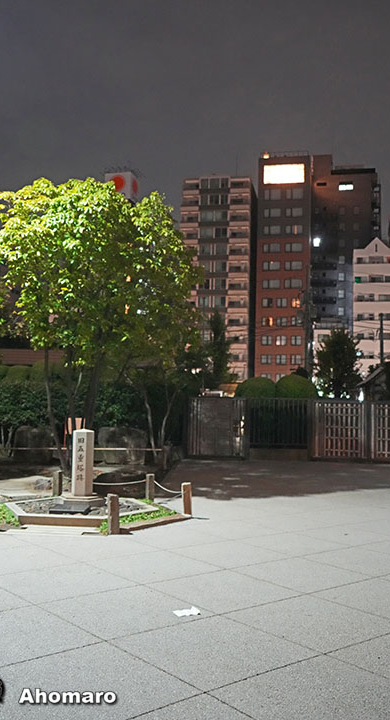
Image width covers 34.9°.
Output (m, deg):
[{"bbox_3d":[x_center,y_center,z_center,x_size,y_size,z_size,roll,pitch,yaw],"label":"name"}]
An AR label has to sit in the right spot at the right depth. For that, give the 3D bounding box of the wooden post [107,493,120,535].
[{"bbox_3d":[-0.995,1.919,7.716,0.130,0.490,0.130,1,-5,5],"label":"wooden post"}]

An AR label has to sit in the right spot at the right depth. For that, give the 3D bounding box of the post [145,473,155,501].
[{"bbox_3d":[-0.761,2.174,10.523,0.125,0.480,0.125,1,-5,5],"label":"post"}]

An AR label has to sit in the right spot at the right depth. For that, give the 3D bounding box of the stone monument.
[{"bbox_3d":[-1.662,1.521,9.198,0.310,1.000,0.270,1,-5,6],"label":"stone monument"}]

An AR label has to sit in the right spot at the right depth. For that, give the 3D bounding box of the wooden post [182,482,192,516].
[{"bbox_3d":[-0.091,2.046,9.029,0.125,0.500,0.125,1,-5,5],"label":"wooden post"}]

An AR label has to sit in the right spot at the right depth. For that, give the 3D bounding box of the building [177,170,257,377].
[{"bbox_3d":[4.404,-9.683,109.658,12.000,41.500,13.000,0,-5,10],"label":"building"}]

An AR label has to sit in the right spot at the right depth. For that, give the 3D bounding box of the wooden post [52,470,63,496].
[{"bbox_3d":[-2.380,2.157,10.748,0.130,0.490,0.130,1,-5,5],"label":"wooden post"}]

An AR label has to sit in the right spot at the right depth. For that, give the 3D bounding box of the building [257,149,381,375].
[{"bbox_3d":[21.861,-11.570,111.856,20.500,46.300,15.000,0,-5,10],"label":"building"}]

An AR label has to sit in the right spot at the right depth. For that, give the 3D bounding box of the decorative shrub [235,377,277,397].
[{"bbox_3d":[2.412,1.838,24.437,1.680,2.300,1.680,1,-5,0],"label":"decorative shrub"}]

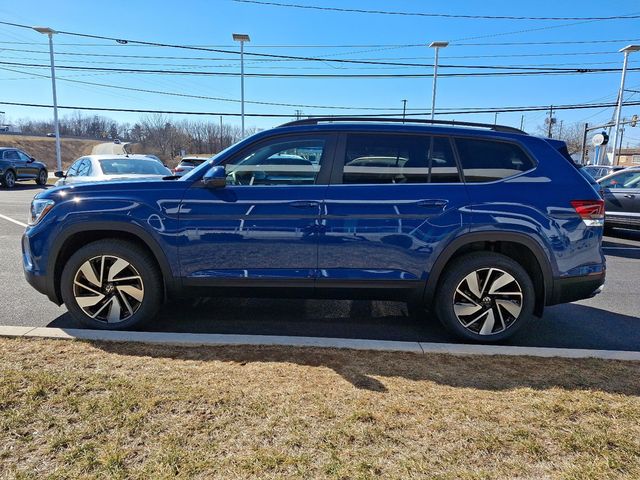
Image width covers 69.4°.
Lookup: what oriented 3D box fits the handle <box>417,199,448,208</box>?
[{"bbox_3d":[0.855,-0.273,3.498,0.240,0.050,0.055,2,9,-1],"label":"handle"}]

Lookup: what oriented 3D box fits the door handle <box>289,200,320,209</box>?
[{"bbox_3d":[-0.120,-0.266,3.488,0.240,0.050,0.055,2,9,-1],"label":"door handle"}]

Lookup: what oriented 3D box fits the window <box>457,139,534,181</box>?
[{"bbox_3d":[1.367,-0.608,3.606,0.620,0.363,0.070,1,-13,-5],"label":"window"}]

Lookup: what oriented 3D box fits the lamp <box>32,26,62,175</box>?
[{"bbox_3d":[-13.858,-6.774,23.864,0.700,7.640,1.050,1,10,0],"label":"lamp"}]

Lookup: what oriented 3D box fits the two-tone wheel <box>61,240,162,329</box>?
[{"bbox_3d":[-1.646,0.370,3.712,0.765,0.765,0.260,2,9,-1],"label":"two-tone wheel"}]

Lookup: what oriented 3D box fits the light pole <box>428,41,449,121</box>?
[{"bbox_3d":[5.923,-6.224,23.877,0.700,7.480,1.050,1,10,0],"label":"light pole"}]

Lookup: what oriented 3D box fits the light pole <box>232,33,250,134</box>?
[{"bbox_3d":[-4.054,-6.506,23.869,0.700,7.570,1.050,1,10,0],"label":"light pole"}]

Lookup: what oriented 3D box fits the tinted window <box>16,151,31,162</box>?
[{"bbox_3d":[-13.086,-3.685,20.400,0.060,0.470,1.000,-22,11,-3],"label":"tinted window"}]

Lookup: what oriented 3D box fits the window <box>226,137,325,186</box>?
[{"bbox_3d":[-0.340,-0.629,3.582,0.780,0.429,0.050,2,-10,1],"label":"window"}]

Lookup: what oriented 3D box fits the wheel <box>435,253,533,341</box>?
[{"bbox_3d":[1.331,0.468,3.763,0.765,0.765,0.260,2,9,-1],"label":"wheel"}]

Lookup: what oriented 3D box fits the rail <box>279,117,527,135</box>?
[{"bbox_3d":[0.687,-0.925,3.789,2.070,0.110,0.070,2,9,-1],"label":"rail"}]

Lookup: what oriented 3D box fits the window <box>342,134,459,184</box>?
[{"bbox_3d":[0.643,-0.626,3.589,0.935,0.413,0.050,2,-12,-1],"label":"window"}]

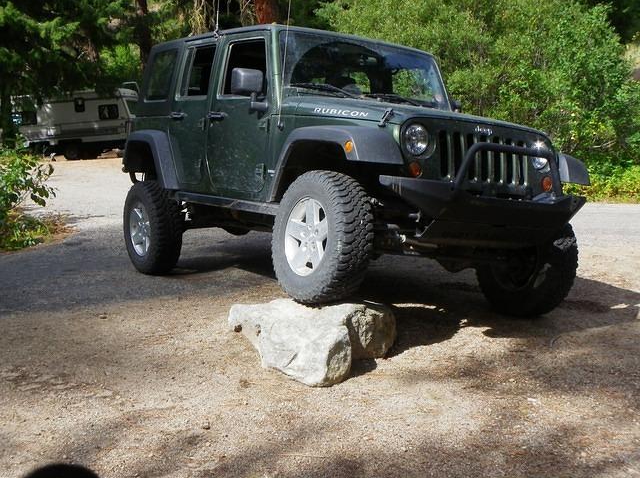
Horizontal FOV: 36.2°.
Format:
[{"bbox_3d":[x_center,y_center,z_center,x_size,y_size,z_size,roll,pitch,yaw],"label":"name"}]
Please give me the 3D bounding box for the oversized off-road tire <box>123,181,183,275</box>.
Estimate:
[{"bbox_3d":[-1.434,-0.092,8.374,0.260,0.800,0.800,-7,10,-29],"label":"oversized off-road tire"}]

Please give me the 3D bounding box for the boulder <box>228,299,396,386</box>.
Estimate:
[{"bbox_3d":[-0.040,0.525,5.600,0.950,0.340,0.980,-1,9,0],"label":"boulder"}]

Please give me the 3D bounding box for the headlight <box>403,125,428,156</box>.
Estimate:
[{"bbox_3d":[0.530,-0.559,5.525,0.180,0.180,0.100,4,-3,-29],"label":"headlight"}]

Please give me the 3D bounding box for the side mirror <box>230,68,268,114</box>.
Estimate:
[{"bbox_3d":[-0.454,-0.981,6.486,0.240,0.270,0.160,4,3,-29],"label":"side mirror"}]

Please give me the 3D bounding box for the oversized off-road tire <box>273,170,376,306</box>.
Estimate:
[{"bbox_3d":[0.007,-0.005,5.801,0.260,0.800,0.800,6,4,-31],"label":"oversized off-road tire"}]

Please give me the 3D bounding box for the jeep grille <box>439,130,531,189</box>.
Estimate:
[{"bbox_3d":[0.954,-0.468,5.794,0.680,0.280,0.080,4,-3,-29],"label":"jeep grille"}]

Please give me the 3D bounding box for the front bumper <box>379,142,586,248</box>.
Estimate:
[{"bbox_3d":[1.038,-0.247,5.621,1.540,0.620,0.380,4,3,-29],"label":"front bumper"}]

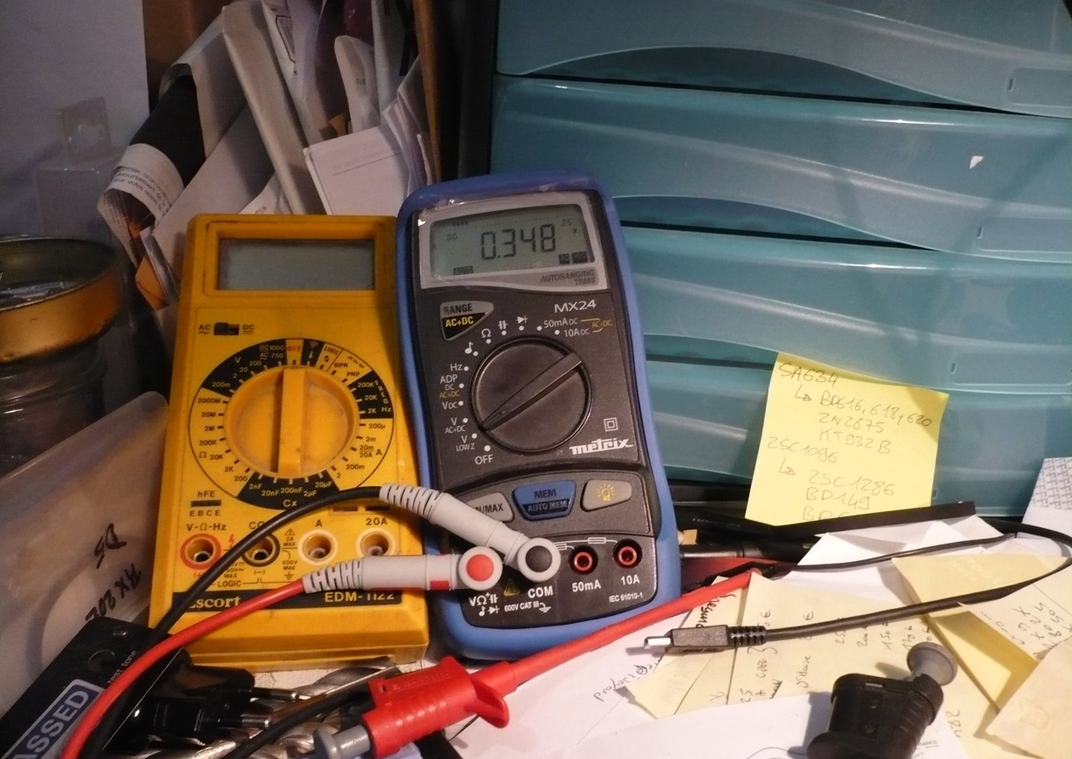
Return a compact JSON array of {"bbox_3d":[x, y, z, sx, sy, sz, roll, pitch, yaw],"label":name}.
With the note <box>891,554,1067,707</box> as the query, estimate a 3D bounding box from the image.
[{"bbox_3d":[0.186,0.090,0.391,0.076,0.003,0.110,2,18,-5],"label":"note"}]

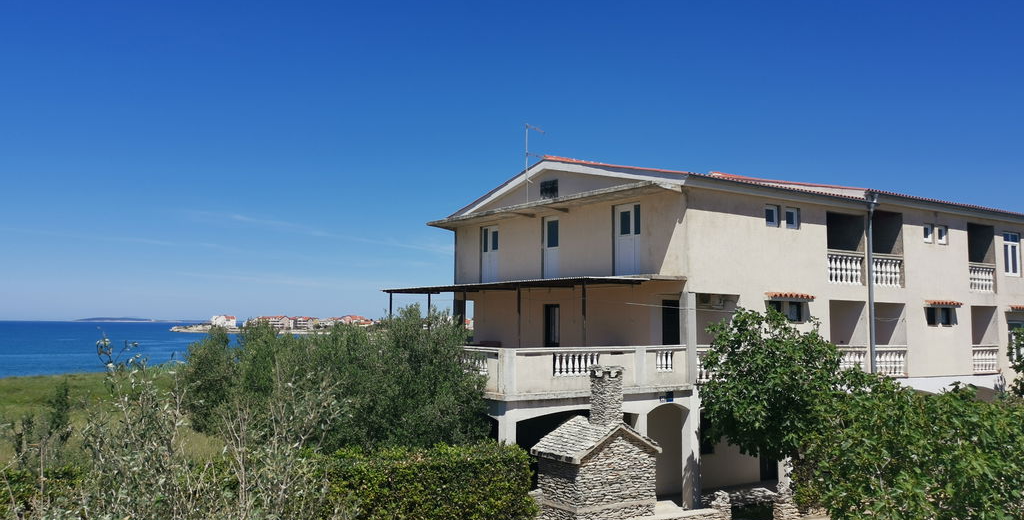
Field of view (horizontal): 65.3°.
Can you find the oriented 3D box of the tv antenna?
[{"bbox_3d":[0.817,-3.077,26.409,0.350,2.774,1.000,-4,-6,42],"label":"tv antenna"}]

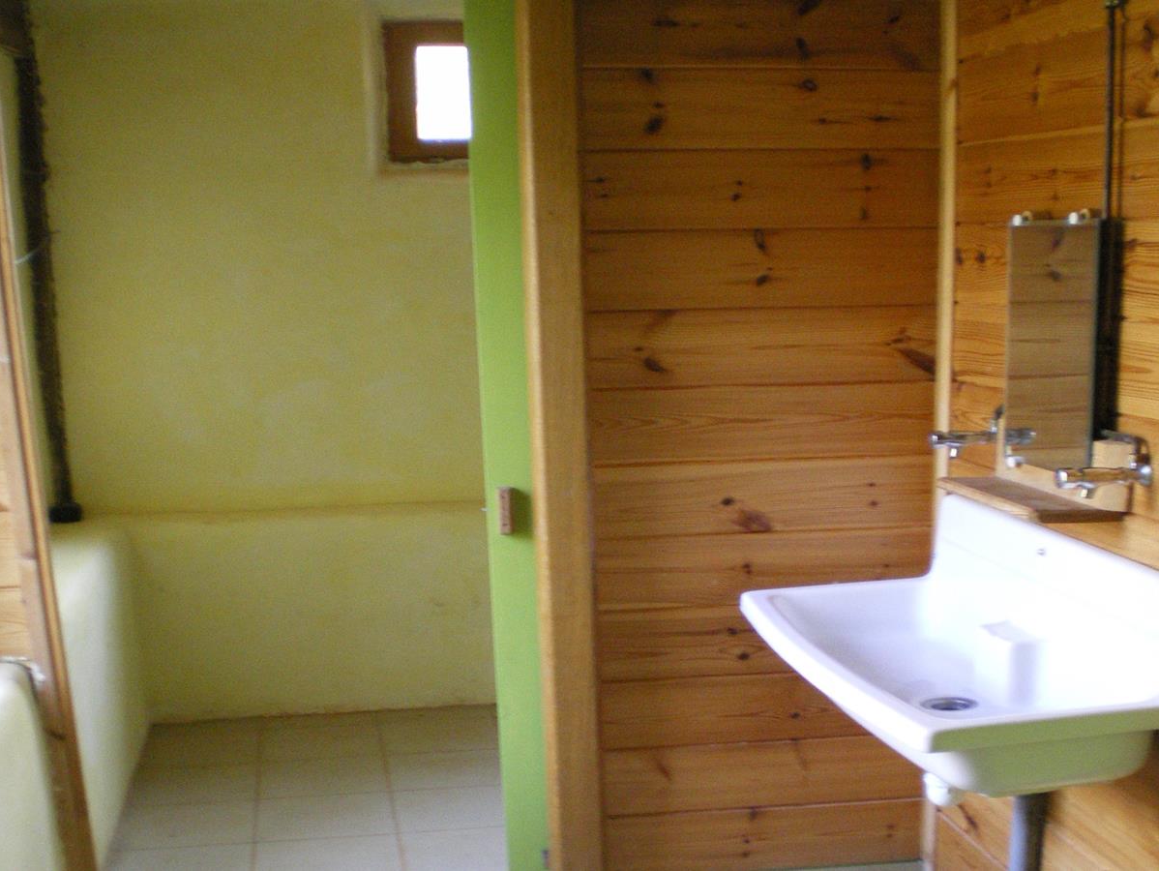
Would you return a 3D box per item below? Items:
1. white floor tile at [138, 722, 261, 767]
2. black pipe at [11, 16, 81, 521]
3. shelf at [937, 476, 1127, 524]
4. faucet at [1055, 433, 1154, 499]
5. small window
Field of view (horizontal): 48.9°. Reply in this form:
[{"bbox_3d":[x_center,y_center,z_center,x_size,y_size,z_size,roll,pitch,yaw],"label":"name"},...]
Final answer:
[{"bbox_3d":[-1.054,0.869,3.582,0.310,0.010,0.290,-3,10,-8],"label":"white floor tile"},{"bbox_3d":[-1.556,-0.510,3.670,0.080,1.550,0.080,-3,10,-8],"label":"black pipe"},{"bbox_3d":[0.776,0.113,2.239,0.142,0.020,0.310,-5,11,-16],"label":"shelf"},{"bbox_3d":[0.816,0.055,2.033,0.165,0.090,0.110,-4,10,-15],"label":"faucet"},{"bbox_3d":[-0.398,-1.021,3.773,0.350,0.390,0.070,-3,10,-8],"label":"small window"}]

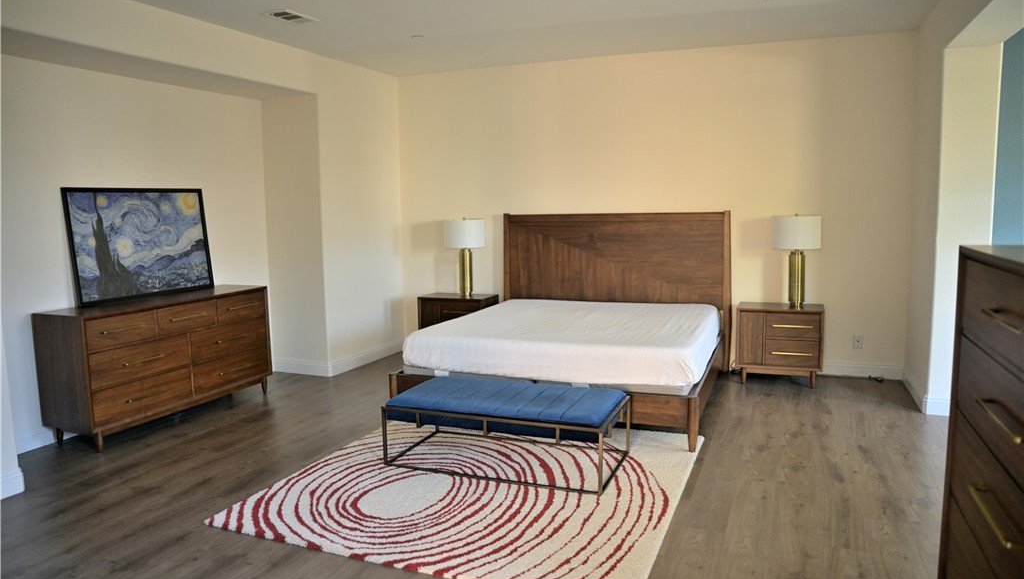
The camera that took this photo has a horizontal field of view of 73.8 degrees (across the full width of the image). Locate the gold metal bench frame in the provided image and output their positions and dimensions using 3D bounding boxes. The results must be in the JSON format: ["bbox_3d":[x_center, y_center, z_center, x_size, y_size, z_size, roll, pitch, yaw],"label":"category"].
[{"bbox_3d":[-0.021,0.812,3.925,1.268,0.339,0.644,2,7,22],"label":"gold metal bench frame"}]

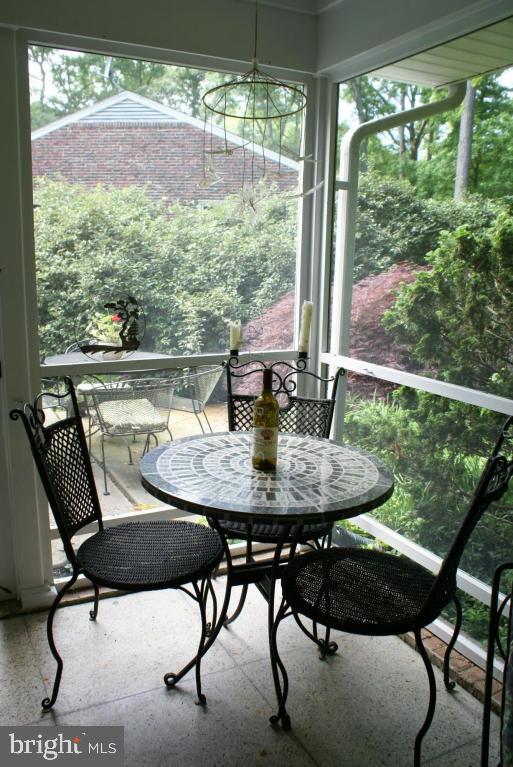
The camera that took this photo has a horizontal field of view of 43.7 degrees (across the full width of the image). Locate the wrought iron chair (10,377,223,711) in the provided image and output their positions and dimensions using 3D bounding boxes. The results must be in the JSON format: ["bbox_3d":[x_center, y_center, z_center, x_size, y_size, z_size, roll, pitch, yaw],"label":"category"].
[{"bbox_3d":[-0.396,0.475,2.033,0.580,0.920,0.480,1,11,2],"label":"wrought iron chair"}]

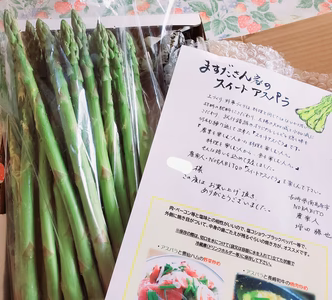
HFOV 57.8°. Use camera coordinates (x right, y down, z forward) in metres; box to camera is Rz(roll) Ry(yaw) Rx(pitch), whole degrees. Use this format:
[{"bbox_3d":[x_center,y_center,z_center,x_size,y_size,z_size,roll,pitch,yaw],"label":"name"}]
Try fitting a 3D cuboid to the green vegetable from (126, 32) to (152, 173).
[{"bbox_3d":[-0.018,-0.004,0.265,0.011,0.011,0.245,-8,72,-8],"label":"green vegetable"}]

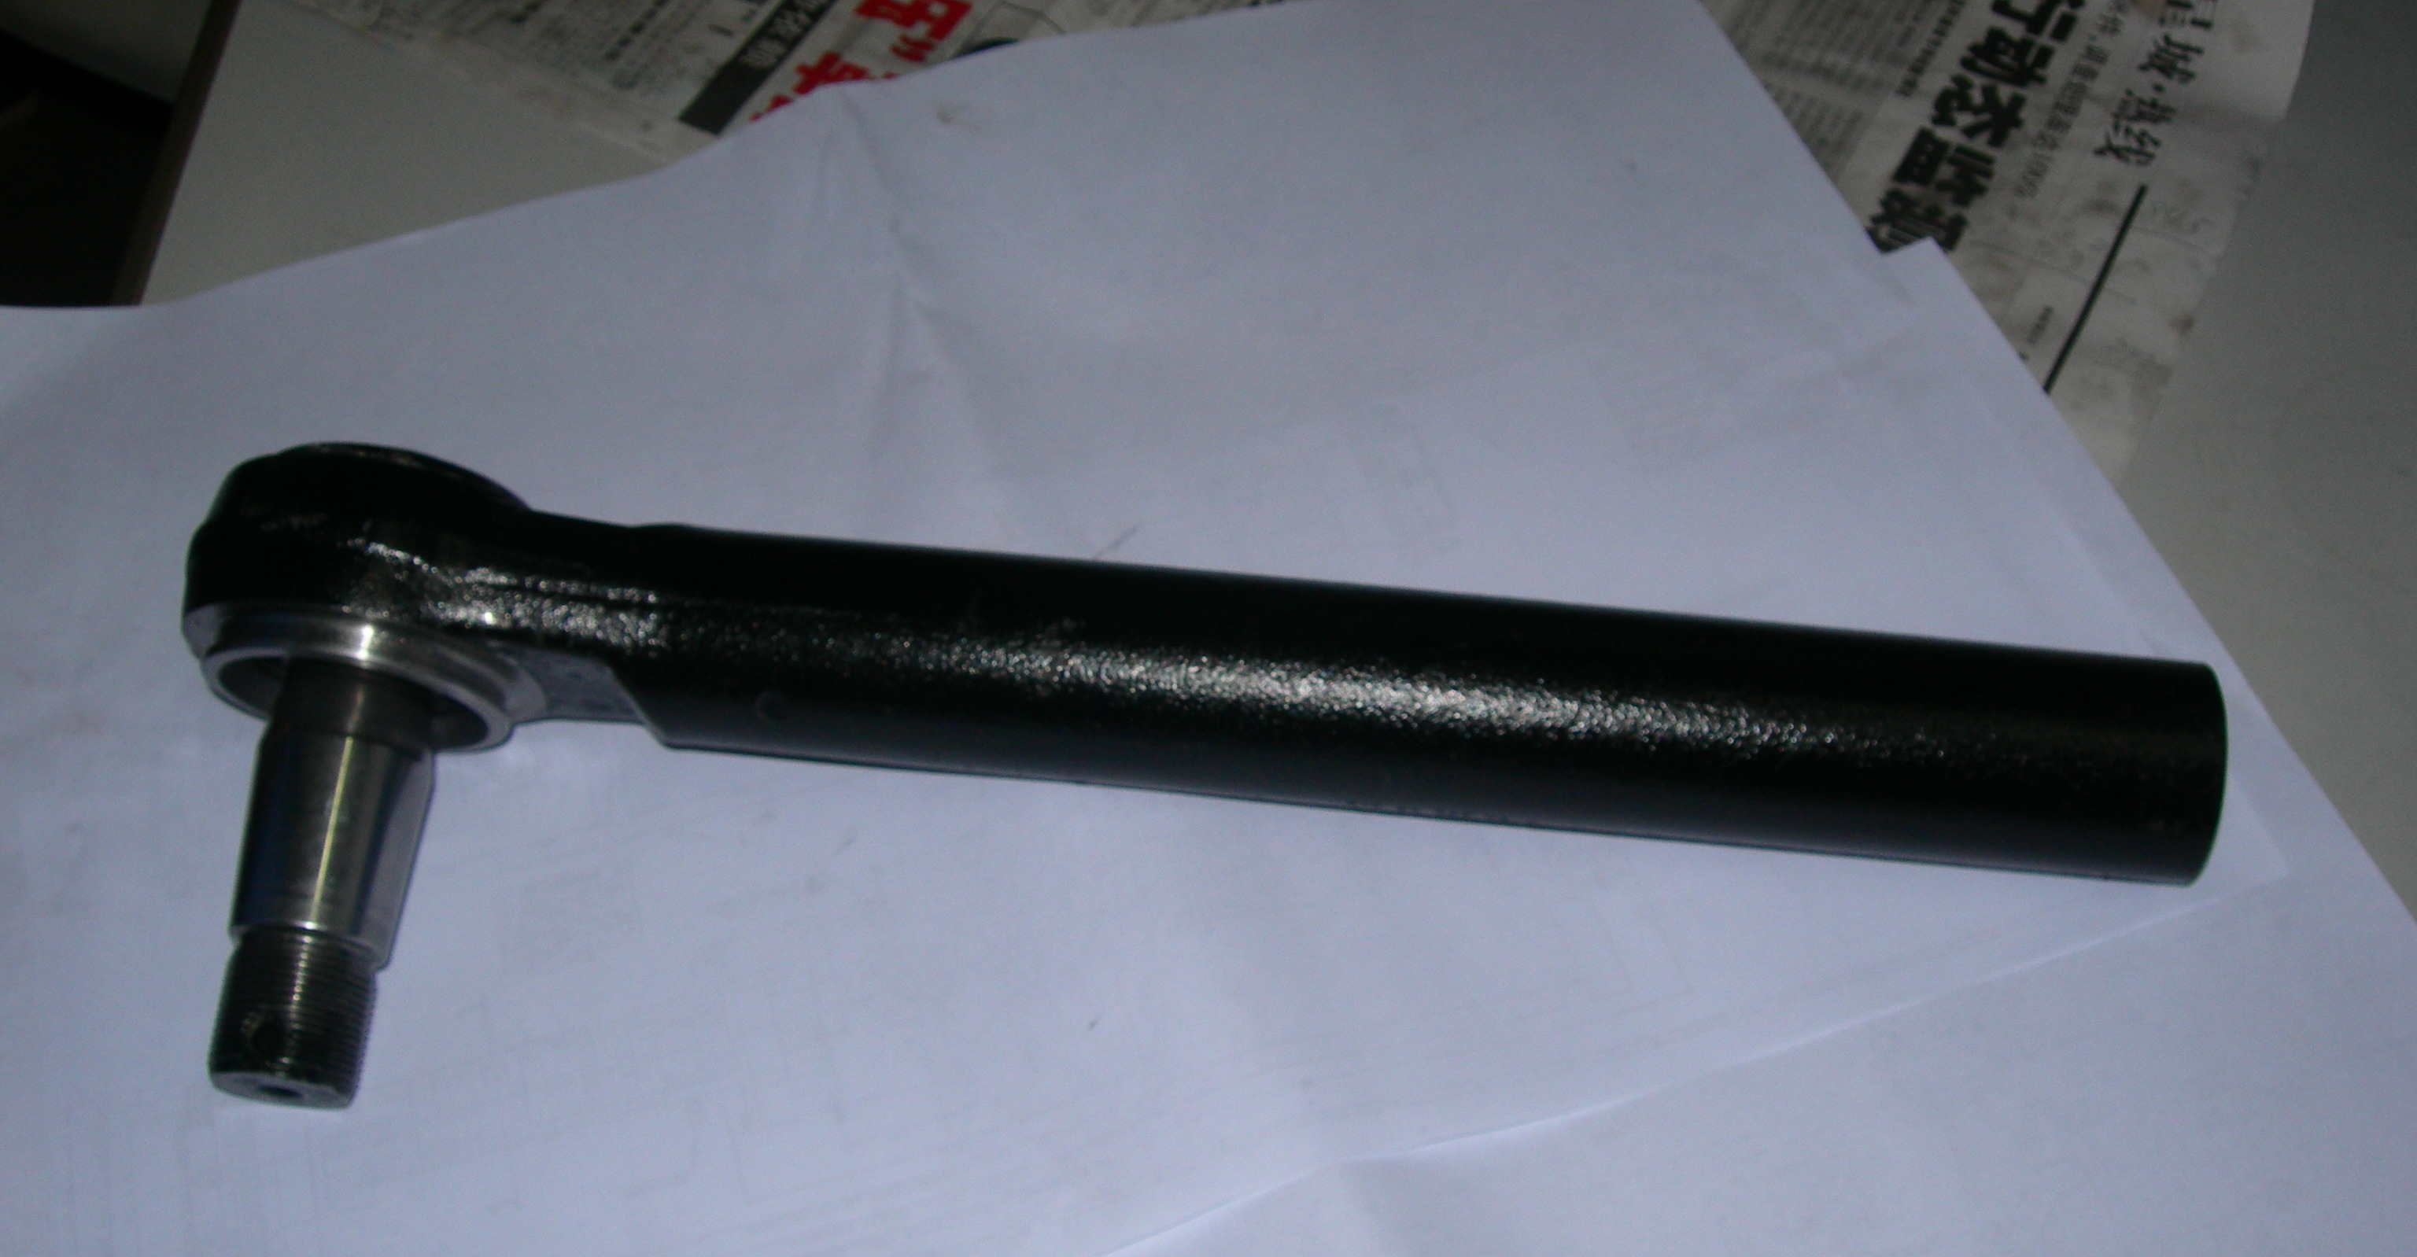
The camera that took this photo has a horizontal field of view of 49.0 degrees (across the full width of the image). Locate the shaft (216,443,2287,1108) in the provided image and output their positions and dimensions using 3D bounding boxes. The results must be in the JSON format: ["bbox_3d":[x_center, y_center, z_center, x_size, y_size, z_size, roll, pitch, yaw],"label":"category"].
[{"bbox_3d":[-0.007,0.041,0.479,0.372,0.067,0.115,5,65,2],"label":"shaft"}]

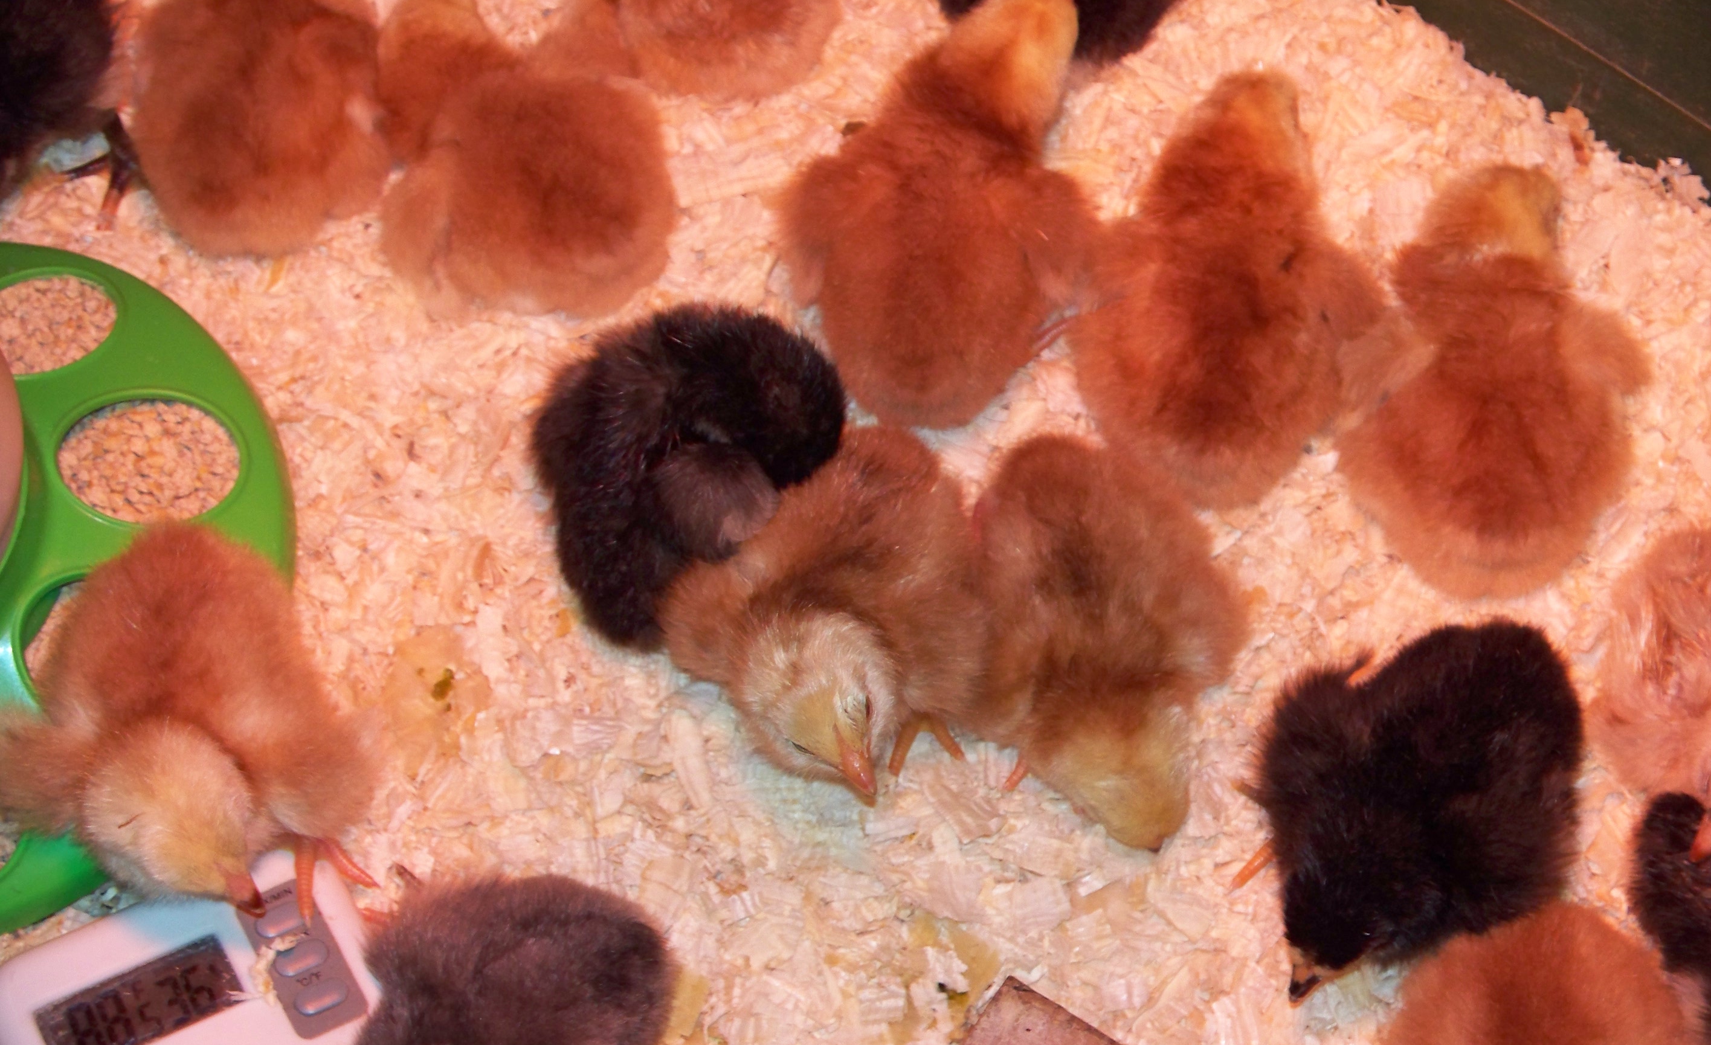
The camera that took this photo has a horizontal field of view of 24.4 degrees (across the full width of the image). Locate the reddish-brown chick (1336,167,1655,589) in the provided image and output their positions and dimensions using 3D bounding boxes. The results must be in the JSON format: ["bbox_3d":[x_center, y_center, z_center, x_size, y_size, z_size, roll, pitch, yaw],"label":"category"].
[{"bbox_3d":[0.130,-0.029,0.809,0.063,0.057,0.093,6,62,5],"label":"reddish-brown chick"}]

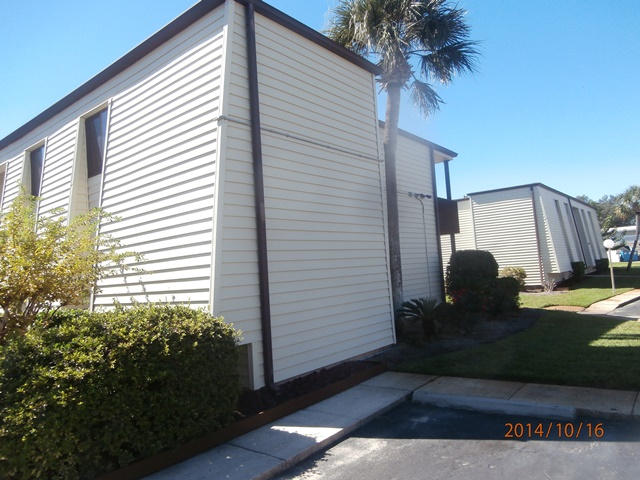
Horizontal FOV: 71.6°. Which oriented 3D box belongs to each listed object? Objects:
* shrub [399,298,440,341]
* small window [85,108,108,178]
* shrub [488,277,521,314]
[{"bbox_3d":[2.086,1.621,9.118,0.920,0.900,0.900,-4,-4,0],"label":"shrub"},{"bbox_3d":[-4.364,-1.948,8.839,1.260,1.240,0.120,-7,-5,39],"label":"small window"},{"bbox_3d":[5.894,1.773,14.175,1.080,1.200,1.080,-7,-5,39],"label":"shrub"}]

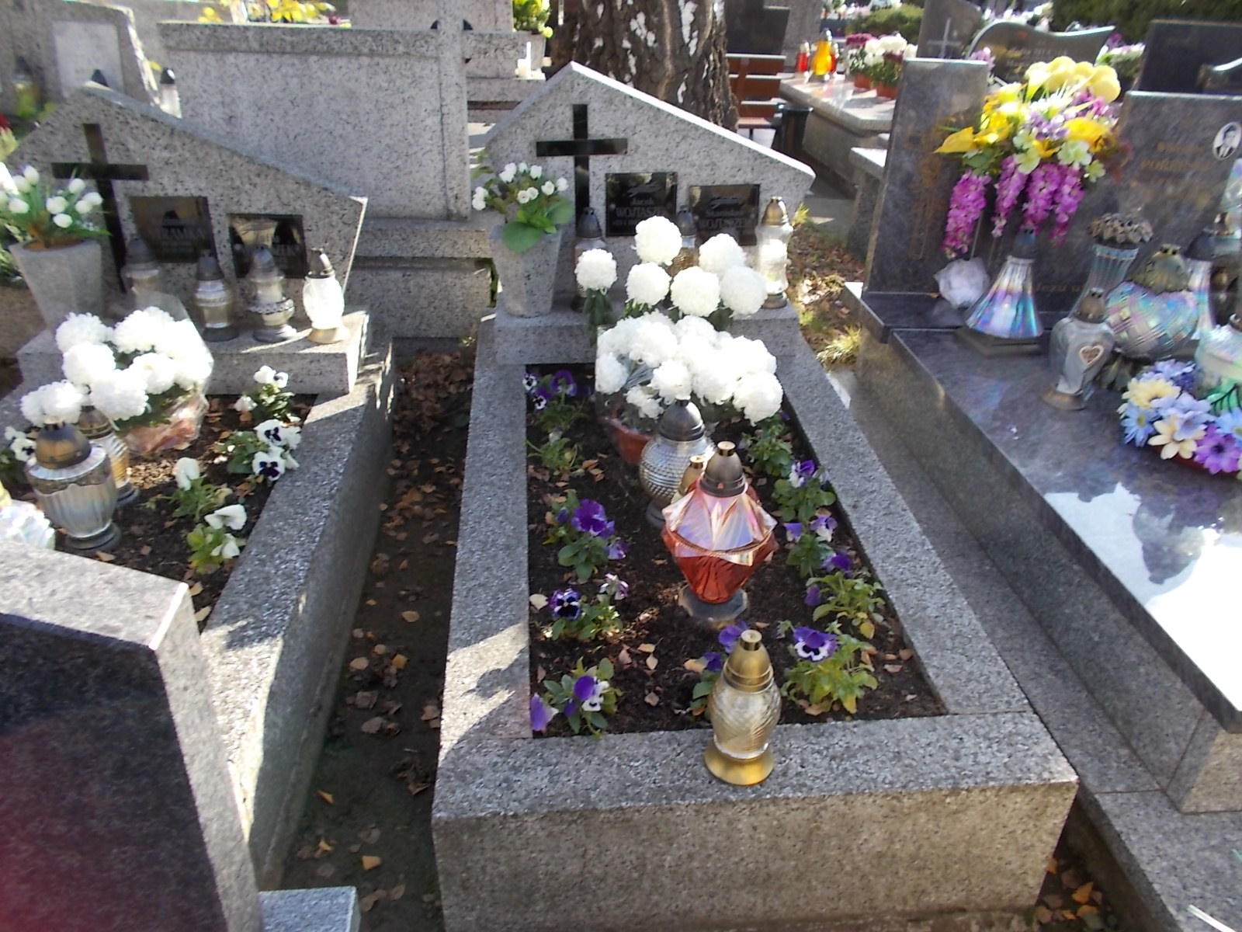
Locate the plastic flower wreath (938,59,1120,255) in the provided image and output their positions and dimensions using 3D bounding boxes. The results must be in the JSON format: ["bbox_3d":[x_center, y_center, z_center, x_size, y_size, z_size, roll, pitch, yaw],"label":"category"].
[{"bbox_3d":[1.067,-0.803,2.439,0.463,0.501,0.265,-2,32,-5],"label":"plastic flower wreath"}]

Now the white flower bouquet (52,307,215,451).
[{"bbox_3d":[-1.200,-0.217,2.326,0.369,0.350,0.340,-2,32,-5],"label":"white flower bouquet"}]

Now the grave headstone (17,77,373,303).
[{"bbox_3d":[-1.075,-0.661,2.413,0.832,0.602,0.084,-2,32,-5],"label":"grave headstone"}]

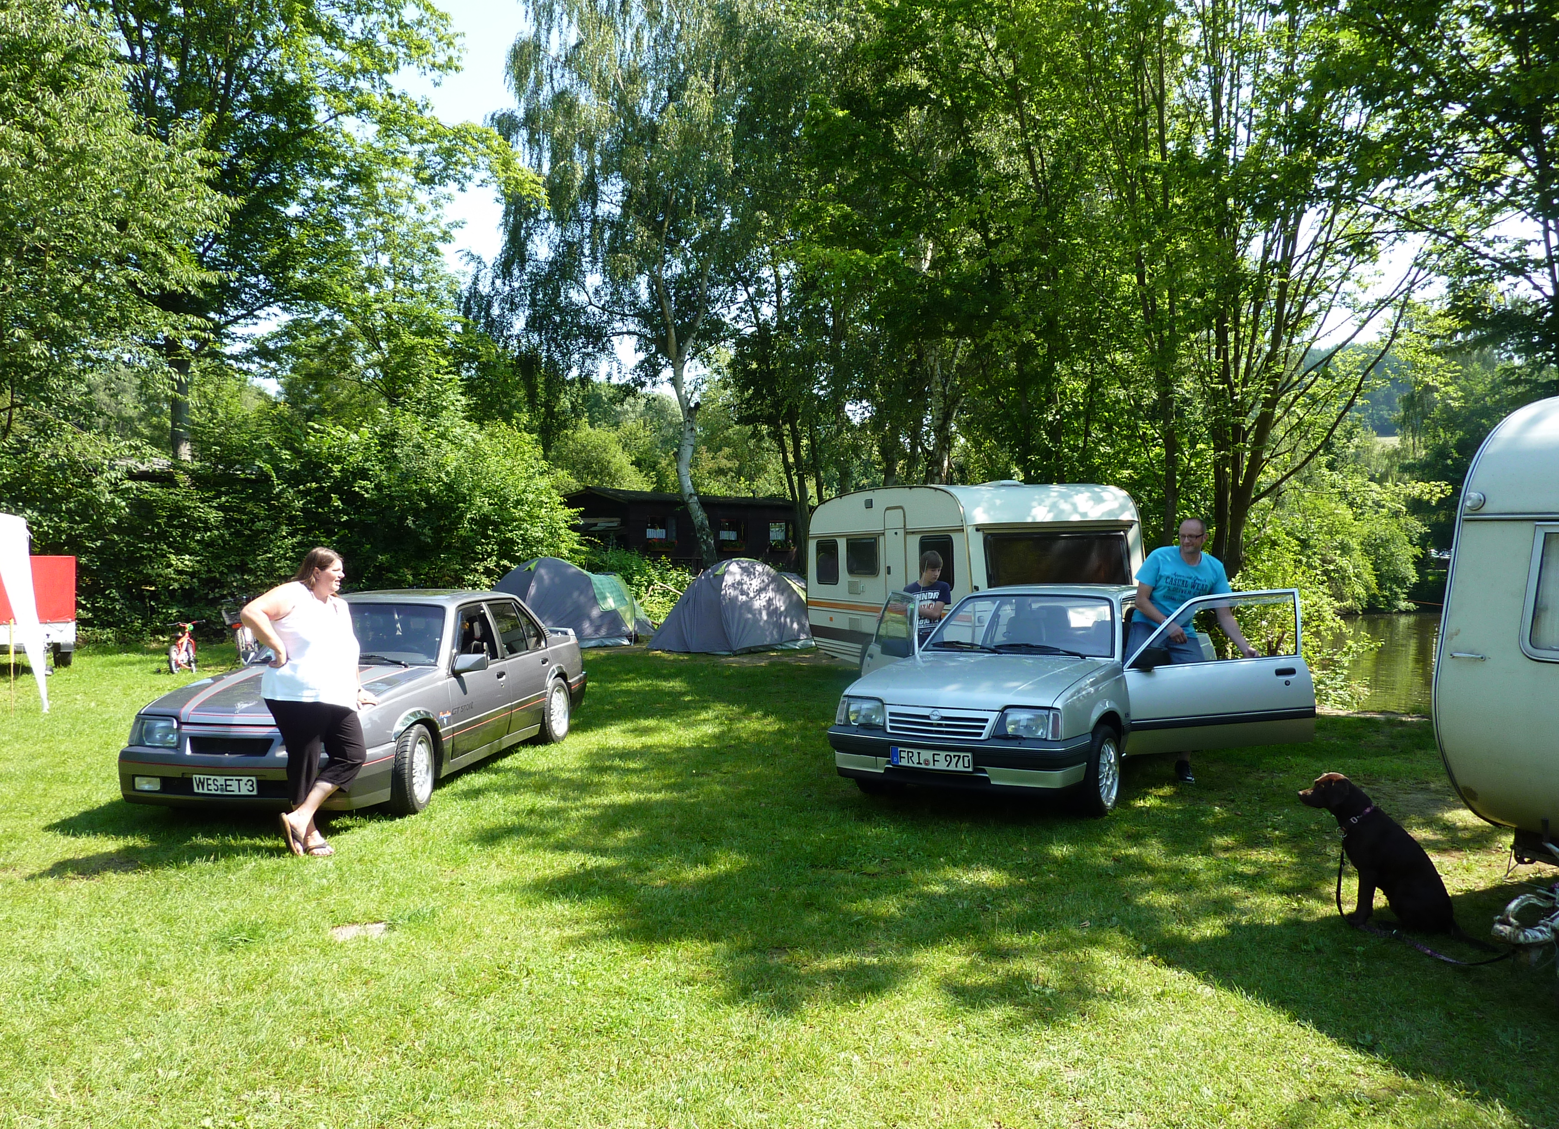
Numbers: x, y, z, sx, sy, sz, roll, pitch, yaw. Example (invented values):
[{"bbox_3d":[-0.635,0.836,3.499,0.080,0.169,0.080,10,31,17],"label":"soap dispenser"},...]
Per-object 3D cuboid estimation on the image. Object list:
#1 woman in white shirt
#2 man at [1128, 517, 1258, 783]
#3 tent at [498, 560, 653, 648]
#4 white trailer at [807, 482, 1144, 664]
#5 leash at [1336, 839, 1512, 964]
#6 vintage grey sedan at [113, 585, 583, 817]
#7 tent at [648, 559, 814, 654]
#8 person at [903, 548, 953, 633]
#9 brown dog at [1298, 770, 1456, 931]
[{"bbox_3d":[-2.680,0.765,6.420,0.720,1.700,0.580,-2,1,-37],"label":"woman in white shirt"},{"bbox_3d":[2.870,0.590,7.850,0.820,1.840,0.580,-1,1,7],"label":"man"},{"bbox_3d":[-3.600,0.620,19.600,3.000,1.460,2.100,-2,1,-37],"label":"tent"},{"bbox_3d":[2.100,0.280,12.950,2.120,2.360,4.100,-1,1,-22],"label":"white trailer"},{"bbox_3d":[2.670,1.390,4.680,0.200,0.360,0.700,-1,1,-30],"label":"leash"},{"bbox_3d":[-2.903,0.903,8.667,1.690,1.380,4.370,-1,1,9],"label":"vintage grey sedan"},{"bbox_3d":[-0.300,0.630,18.500,2.900,1.440,2.100,-2,1,-40],"label":"tent"},{"bbox_3d":[1.170,0.700,8.850,0.520,1.620,0.360,-1,1,0],"label":"person"},{"bbox_3d":[2.610,1.235,4.860,0.640,0.670,0.280,-1,1,26],"label":"brown dog"}]

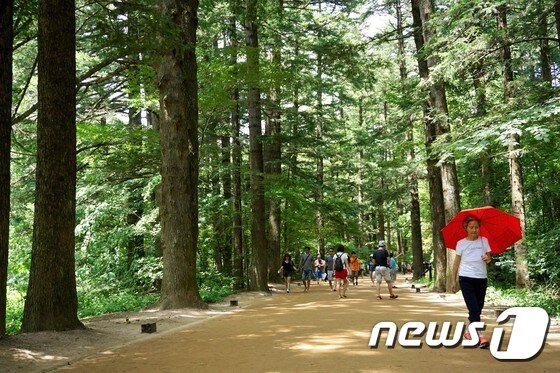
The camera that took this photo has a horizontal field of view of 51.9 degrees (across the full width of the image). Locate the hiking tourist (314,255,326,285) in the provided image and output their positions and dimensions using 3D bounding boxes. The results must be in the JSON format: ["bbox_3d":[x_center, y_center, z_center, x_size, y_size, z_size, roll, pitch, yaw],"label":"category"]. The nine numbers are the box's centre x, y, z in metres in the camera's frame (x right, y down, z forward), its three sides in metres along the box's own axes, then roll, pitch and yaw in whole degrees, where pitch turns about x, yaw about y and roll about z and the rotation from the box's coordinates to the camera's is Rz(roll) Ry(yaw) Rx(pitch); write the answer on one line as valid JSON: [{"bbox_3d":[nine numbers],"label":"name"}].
[{"bbox_3d":[2.173,4.522,31.308,0.600,1.579,0.400,-3,-8,9],"label":"hiking tourist"}]

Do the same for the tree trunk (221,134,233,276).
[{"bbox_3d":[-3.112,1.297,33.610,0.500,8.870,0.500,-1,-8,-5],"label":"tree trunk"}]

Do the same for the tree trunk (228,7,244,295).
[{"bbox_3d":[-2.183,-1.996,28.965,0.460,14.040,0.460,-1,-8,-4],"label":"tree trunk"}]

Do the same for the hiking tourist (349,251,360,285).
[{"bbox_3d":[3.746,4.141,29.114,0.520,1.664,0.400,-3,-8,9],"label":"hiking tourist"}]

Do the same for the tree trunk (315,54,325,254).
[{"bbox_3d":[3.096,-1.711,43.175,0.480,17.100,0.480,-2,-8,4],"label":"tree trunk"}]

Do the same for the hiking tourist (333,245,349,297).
[{"bbox_3d":[1.851,2.607,17.712,0.500,1.624,0.420,-3,-8,12],"label":"hiking tourist"}]

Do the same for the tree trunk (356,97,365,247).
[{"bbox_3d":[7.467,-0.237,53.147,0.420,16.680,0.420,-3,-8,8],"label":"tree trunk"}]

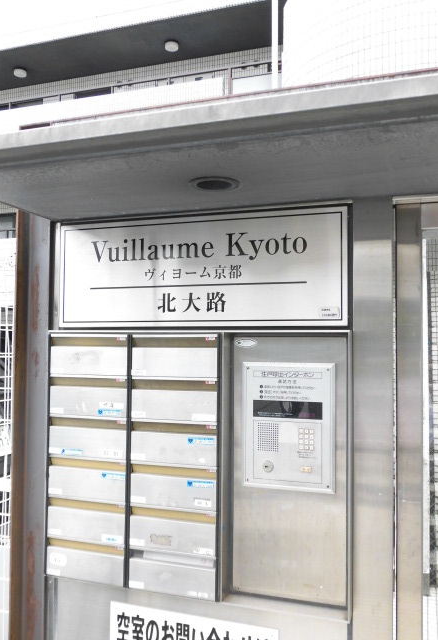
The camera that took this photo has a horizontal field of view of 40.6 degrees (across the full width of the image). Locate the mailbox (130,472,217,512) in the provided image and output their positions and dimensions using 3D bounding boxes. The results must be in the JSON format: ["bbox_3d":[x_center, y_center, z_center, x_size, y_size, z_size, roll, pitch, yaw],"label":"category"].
[{"bbox_3d":[-0.126,0.522,1.820,0.279,0.093,0.080,0,-3,19],"label":"mailbox"}]

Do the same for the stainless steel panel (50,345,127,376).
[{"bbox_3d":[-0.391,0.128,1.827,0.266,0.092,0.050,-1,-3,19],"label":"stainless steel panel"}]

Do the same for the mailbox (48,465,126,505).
[{"bbox_3d":[-0.416,0.524,1.894,0.279,0.093,0.030,0,-3,19],"label":"mailbox"}]

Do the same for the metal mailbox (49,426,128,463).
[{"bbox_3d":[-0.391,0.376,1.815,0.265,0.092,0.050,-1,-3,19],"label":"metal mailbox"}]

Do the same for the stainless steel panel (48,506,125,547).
[{"bbox_3d":[-0.418,0.653,1.888,0.279,0.093,0.030,0,-3,19],"label":"stainless steel panel"}]

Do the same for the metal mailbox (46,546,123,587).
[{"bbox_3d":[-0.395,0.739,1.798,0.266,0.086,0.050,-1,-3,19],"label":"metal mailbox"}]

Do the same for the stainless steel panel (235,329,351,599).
[{"bbox_3d":[0.200,0.410,1.669,0.328,0.722,0.040,-1,-3,19],"label":"stainless steel panel"}]

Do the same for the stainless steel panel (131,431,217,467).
[{"bbox_3d":[-0.125,0.364,1.679,0.261,0.086,0.035,-1,-3,19],"label":"stainless steel panel"}]

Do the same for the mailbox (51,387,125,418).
[{"bbox_3d":[-0.414,0.265,1.905,0.279,0.093,0.030,0,-3,19],"label":"mailbox"}]

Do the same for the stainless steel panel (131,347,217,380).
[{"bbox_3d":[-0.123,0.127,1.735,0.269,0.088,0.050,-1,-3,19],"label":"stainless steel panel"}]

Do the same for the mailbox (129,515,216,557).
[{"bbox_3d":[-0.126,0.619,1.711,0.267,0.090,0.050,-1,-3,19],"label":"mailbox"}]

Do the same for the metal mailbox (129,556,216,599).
[{"bbox_3d":[-0.129,0.778,1.809,0.279,0.093,0.080,0,-3,19],"label":"metal mailbox"}]

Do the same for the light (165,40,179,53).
[{"bbox_3d":[-0.872,-5.075,11.002,0.250,0.080,0.250,0,-3,19],"label":"light"}]

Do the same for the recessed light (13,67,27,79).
[{"bbox_3d":[-4.045,-5.044,12.067,0.270,0.110,0.270,-1,-3,19],"label":"recessed light"}]

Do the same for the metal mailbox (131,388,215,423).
[{"bbox_3d":[-0.132,0.261,1.808,0.279,0.093,0.030,0,-3,19],"label":"metal mailbox"}]

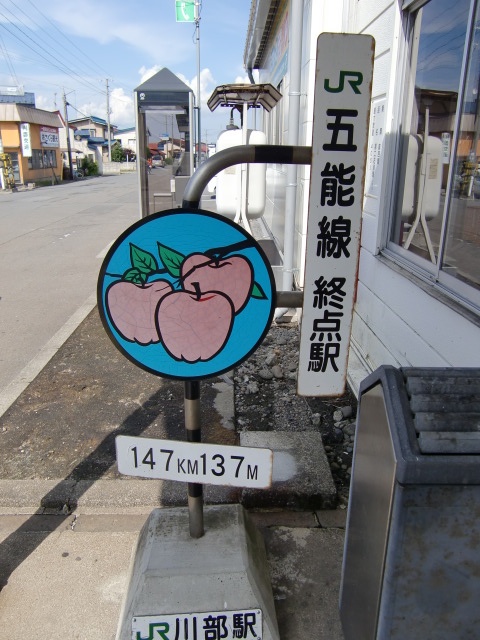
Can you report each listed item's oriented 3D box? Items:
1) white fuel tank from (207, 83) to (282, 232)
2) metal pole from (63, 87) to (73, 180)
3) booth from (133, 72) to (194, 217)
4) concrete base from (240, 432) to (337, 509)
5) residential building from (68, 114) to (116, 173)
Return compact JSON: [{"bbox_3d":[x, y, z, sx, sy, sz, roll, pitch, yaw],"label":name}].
[{"bbox_3d":[0.021,-1.087,4.900,0.620,1.980,1.300,0,17,-1],"label":"white fuel tank"},{"bbox_3d":[-10.677,-11.421,32.056,0.250,5.400,0.250,0,18,-2],"label":"metal pole"},{"bbox_3d":[-1.199,-2.667,8.616,0.900,2.700,0.880,0,18,-2],"label":"booth"},{"bbox_3d":[0.225,0.741,2.646,0.445,0.095,0.570,0,18,-2],"label":"concrete base"},{"bbox_3d":[-16.030,-19.640,57.310,4.900,5.700,7.000,0,18,-2],"label":"residential building"}]

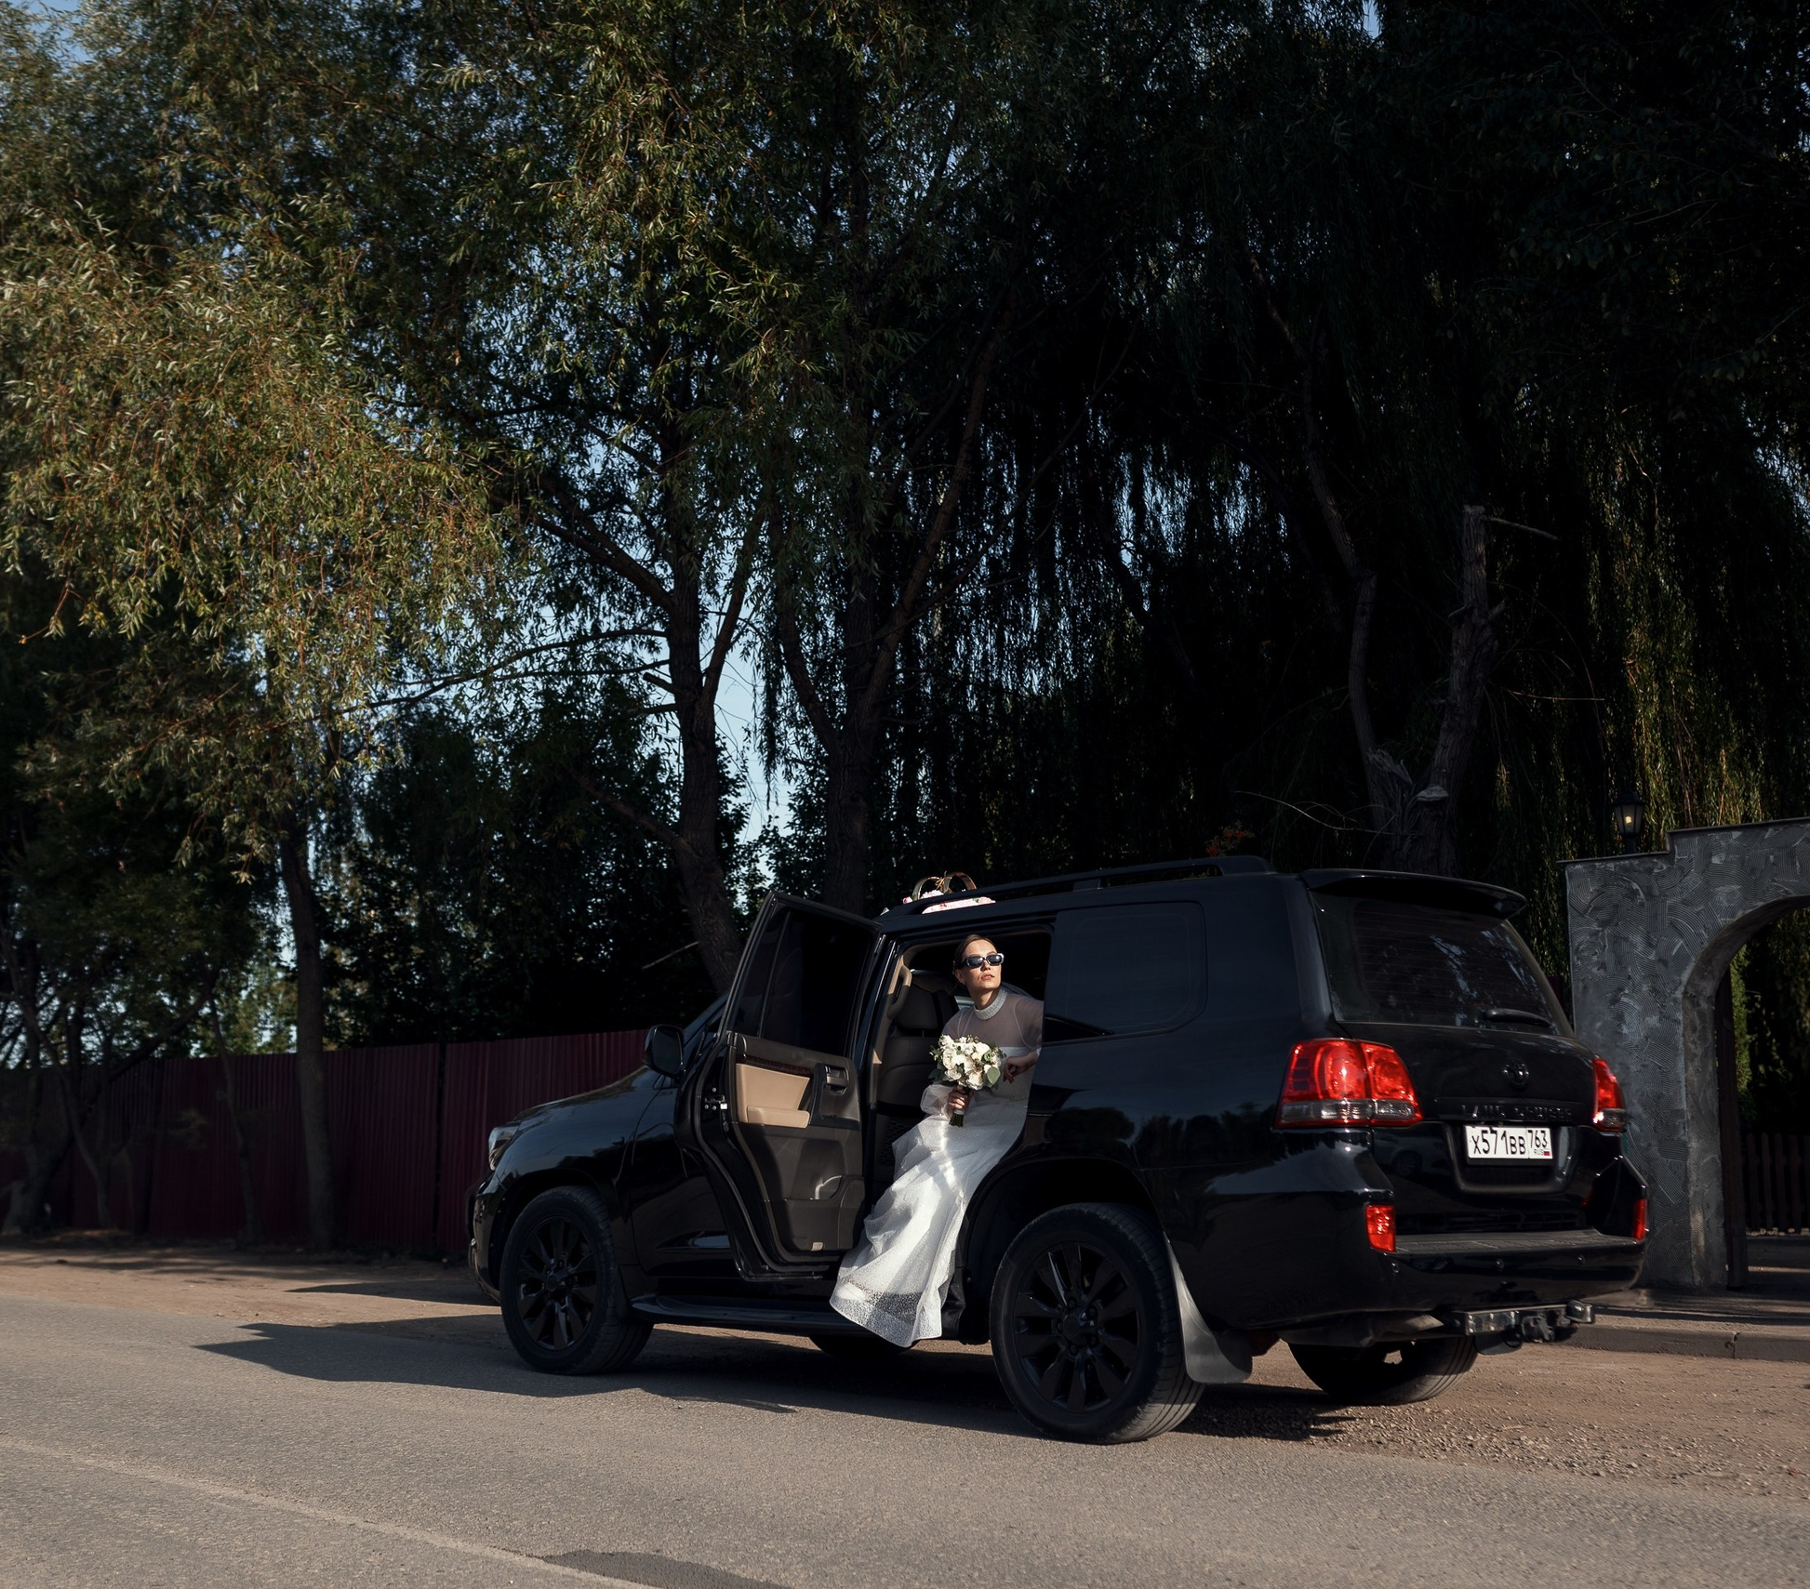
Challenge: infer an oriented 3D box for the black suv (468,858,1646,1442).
[{"bbox_3d":[0.300,1.370,9.080,2.040,1.920,4.970,8,-11,-44],"label":"black suv"}]

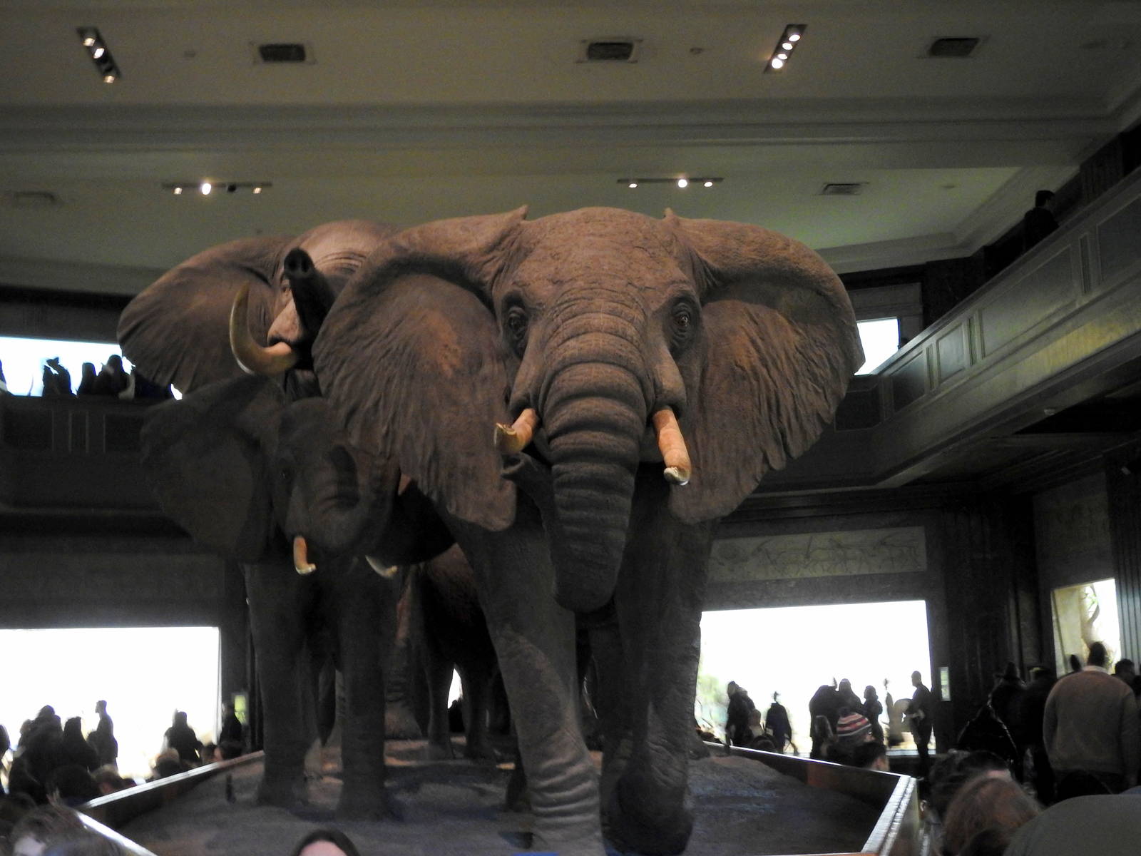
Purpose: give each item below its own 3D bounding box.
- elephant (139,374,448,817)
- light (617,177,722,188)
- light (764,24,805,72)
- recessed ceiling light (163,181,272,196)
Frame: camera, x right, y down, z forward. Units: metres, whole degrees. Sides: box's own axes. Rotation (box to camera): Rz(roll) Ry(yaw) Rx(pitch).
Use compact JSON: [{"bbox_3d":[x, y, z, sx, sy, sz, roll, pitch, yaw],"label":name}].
[{"bbox_3d":[-1.743,1.207,11.460,2.100,2.800,3.600,-1,-9,-4],"label":"elephant"},{"bbox_3d":[1.449,-3.649,24.534,1.550,0.140,0.220,-1,-9,-4],"label":"light"},{"bbox_3d":[2.527,-4.483,19.564,0.220,0.140,1.500,-1,-9,-4],"label":"light"},{"bbox_3d":[-5.148,-3.506,23.998,1.550,0.140,0.220,-1,-9,-4],"label":"recessed ceiling light"}]

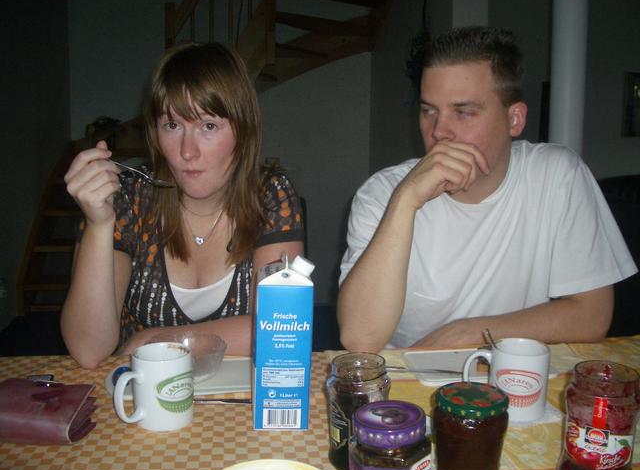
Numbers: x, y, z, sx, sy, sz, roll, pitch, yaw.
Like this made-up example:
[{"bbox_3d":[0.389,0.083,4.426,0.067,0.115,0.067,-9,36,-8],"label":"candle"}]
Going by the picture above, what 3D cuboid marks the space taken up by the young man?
[{"bbox_3d":[0.324,0.276,1.289,0.580,1.300,0.700,1,9,-2],"label":"young man"}]

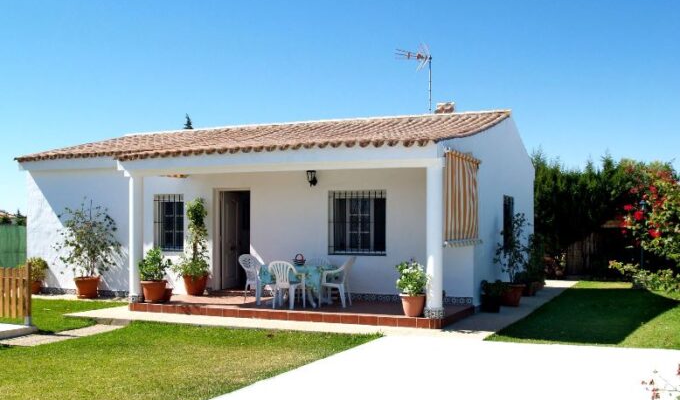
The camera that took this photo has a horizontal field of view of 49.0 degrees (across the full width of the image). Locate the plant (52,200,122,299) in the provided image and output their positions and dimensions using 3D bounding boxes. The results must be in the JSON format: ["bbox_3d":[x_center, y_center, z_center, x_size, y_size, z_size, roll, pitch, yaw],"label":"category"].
[{"bbox_3d":[-5.496,1.068,16.068,1.270,2.060,1.050,-1,-2,24],"label":"plant"}]

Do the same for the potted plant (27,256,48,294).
[{"bbox_3d":[-6.911,1.702,17.038,0.550,0.860,0.550,-1,-2,24],"label":"potted plant"}]

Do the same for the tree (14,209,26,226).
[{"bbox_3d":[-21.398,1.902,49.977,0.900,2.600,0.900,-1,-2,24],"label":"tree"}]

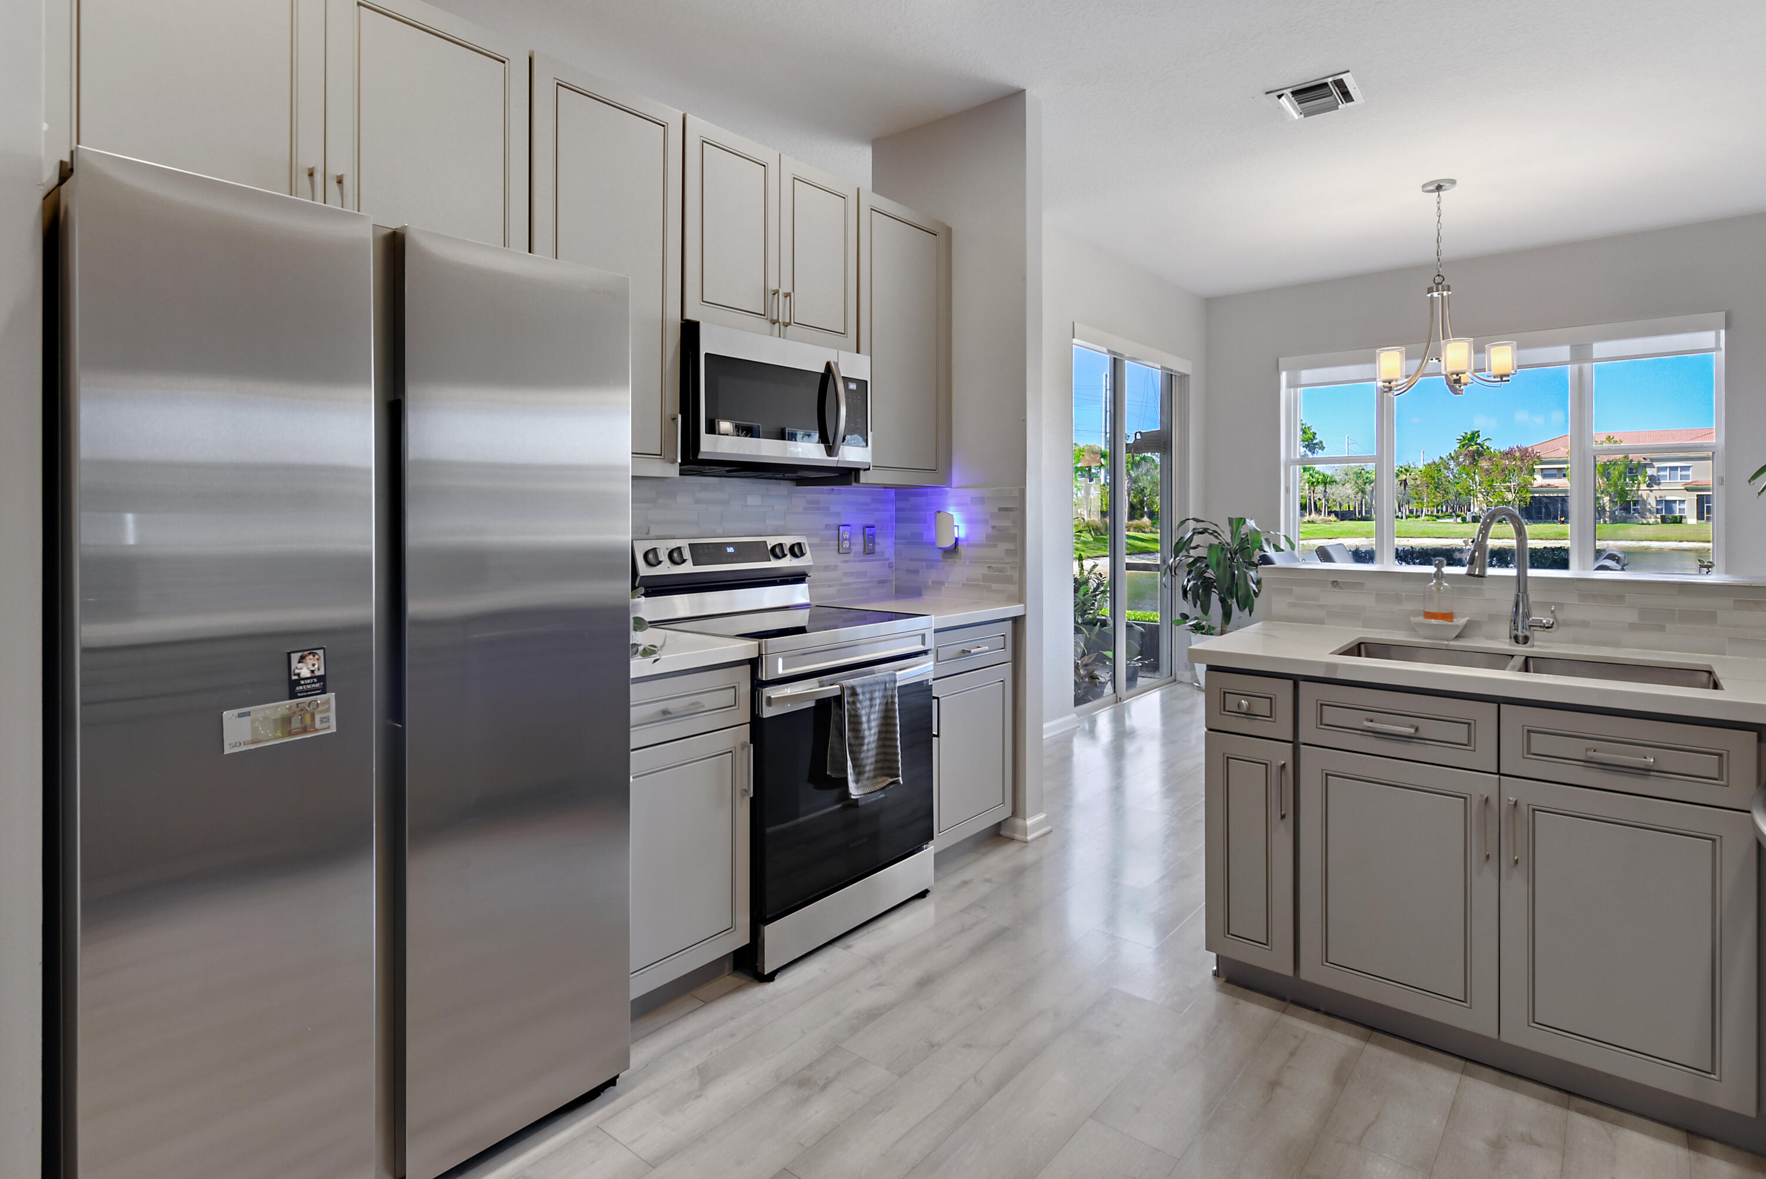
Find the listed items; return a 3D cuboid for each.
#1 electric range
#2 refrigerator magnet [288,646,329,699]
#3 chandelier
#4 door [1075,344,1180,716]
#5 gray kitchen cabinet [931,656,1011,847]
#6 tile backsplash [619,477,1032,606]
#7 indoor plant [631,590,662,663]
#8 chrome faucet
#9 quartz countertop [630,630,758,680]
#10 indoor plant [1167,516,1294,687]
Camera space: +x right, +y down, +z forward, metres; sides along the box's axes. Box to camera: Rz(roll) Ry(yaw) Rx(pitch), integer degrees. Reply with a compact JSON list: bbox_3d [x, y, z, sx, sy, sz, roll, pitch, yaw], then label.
[{"bbox_3d":[-0.302,0.435,2.868,0.650,1.190,0.765,2,3,39],"label":"electric range"},{"bbox_3d":[-0.956,0.139,1.465,0.006,0.074,0.056,2,3,39],"label":"refrigerator magnet"},{"bbox_3d":[2.788,-1.496,4.418,0.650,1.040,0.660,2,3,39],"label":"chandelier"},{"bbox_3d":[1.634,-0.406,5.889,0.100,2.300,1.720,2,3,39],"label":"door"},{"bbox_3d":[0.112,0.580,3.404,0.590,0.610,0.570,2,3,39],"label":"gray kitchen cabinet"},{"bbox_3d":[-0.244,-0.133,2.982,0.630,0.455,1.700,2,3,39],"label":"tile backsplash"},{"bbox_3d":[-0.684,0.091,2.285,0.200,0.200,0.200,2,3,39],"label":"indoor plant"},{"bbox_3d":[1.707,-0.037,2.391,0.250,0.375,0.125,-1,3,-26],"label":"chrome faucet"},{"bbox_3d":[-0.720,0.169,2.420,0.610,0.042,0.500,2,3,39],"label":"quartz countertop"},{"bbox_3d":[2.485,0.102,6.324,0.760,1.240,0.820,2,3,39],"label":"indoor plant"}]

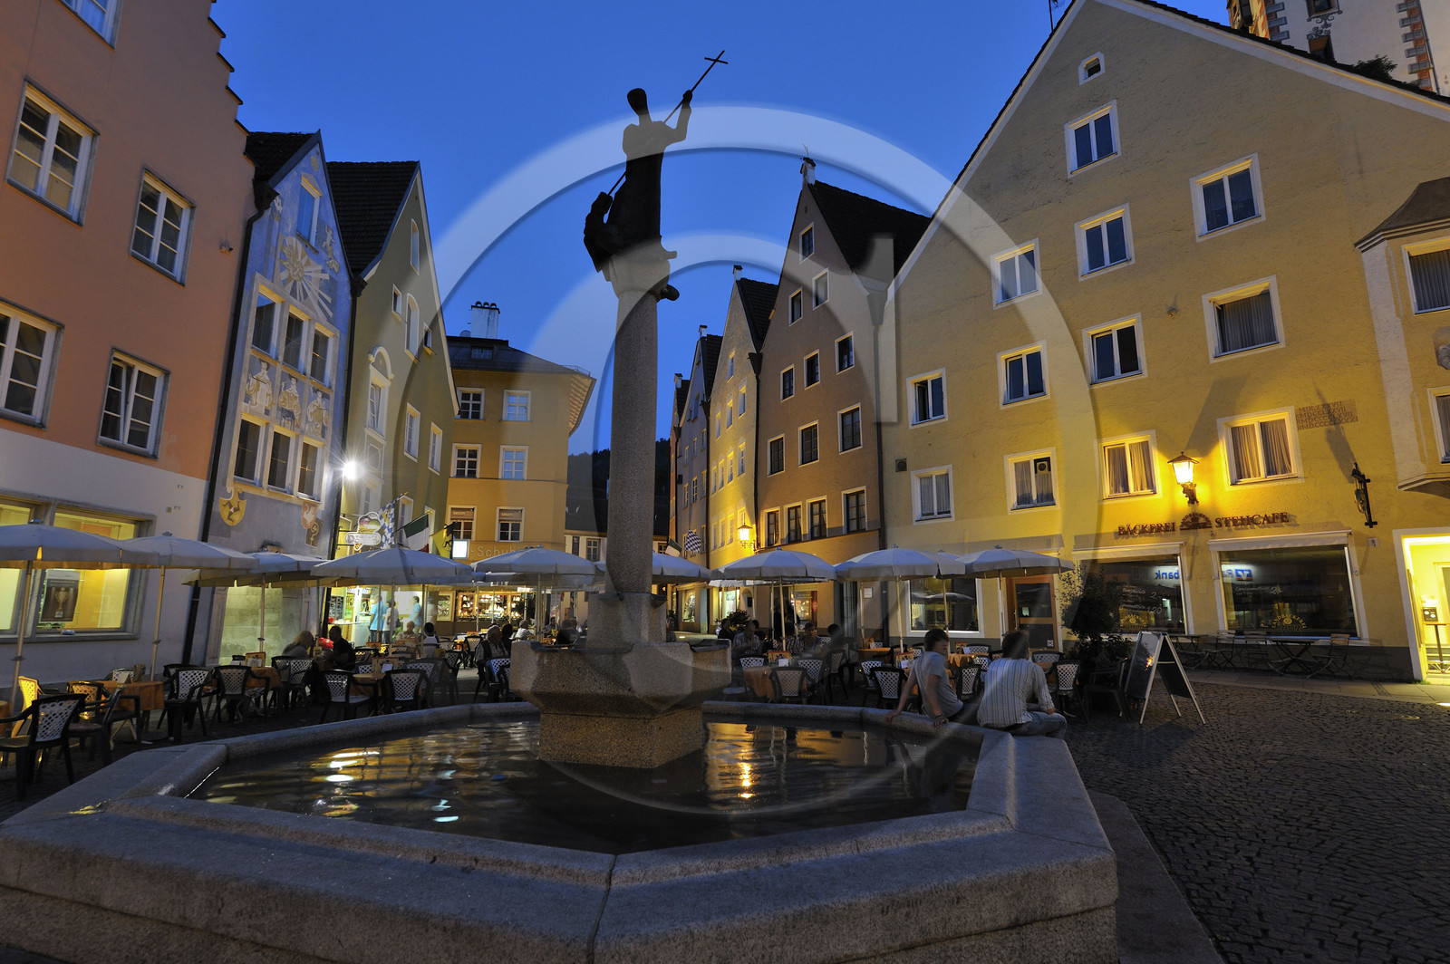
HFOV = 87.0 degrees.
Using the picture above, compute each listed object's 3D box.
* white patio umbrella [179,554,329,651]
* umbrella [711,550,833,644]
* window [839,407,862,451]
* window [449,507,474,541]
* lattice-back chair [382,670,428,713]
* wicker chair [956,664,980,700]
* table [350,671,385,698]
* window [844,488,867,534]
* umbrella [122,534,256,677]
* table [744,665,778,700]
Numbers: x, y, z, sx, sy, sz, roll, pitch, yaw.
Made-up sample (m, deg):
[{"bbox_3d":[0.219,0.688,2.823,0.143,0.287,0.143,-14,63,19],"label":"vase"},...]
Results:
[{"bbox_3d":[-6.984,2.291,11.445,2.450,2.500,2.450,0,-11,0],"label":"white patio umbrella"},{"bbox_3d":[0.888,2.348,11.974,2.150,2.640,2.150,0,-10,0],"label":"umbrella"},{"bbox_3d":[4.431,-1.823,26.696,0.200,1.400,1.100,6,-12,-28],"label":"window"},{"bbox_3d":[-11.707,1.865,34.205,1.240,1.620,0.220,2,-10,-7],"label":"window"},{"bbox_3d":[-4.341,2.994,10.453,0.580,0.860,0.570,4,-11,-18],"label":"lattice-back chair"},{"bbox_3d":[3.392,3.067,11.075,0.560,0.820,0.570,7,-13,-33],"label":"wicker chair"},{"bbox_3d":[-4.741,3.051,10.569,1.000,0.740,0.850,0,-11,0],"label":"table"},{"bbox_3d":[4.507,1.016,26.270,0.150,1.460,1.280,6,-12,-26],"label":"window"},{"bbox_3d":[-7.358,1.930,9.844,2.200,2.580,2.200,0,-11,0],"label":"umbrella"},{"bbox_3d":[0.708,3.047,10.727,0.880,0.750,0.880,1,-10,-2],"label":"table"}]

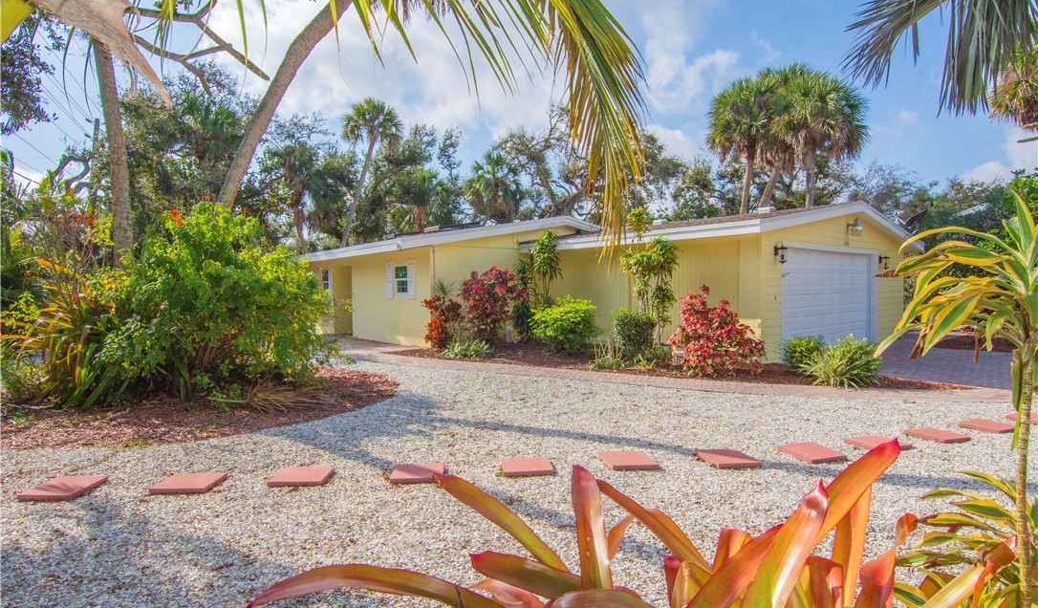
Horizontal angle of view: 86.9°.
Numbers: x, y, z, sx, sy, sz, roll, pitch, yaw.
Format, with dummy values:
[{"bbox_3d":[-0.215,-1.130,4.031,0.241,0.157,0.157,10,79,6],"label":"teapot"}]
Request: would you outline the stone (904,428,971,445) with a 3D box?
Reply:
[{"bbox_3d":[4.224,1.337,5.527,0.400,0.045,0.400,-1,2,-18],"label":"stone"}]

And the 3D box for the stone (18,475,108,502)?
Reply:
[{"bbox_3d":[-3.632,1.473,4.380,0.406,0.042,0.406,-1,1,-3],"label":"stone"}]

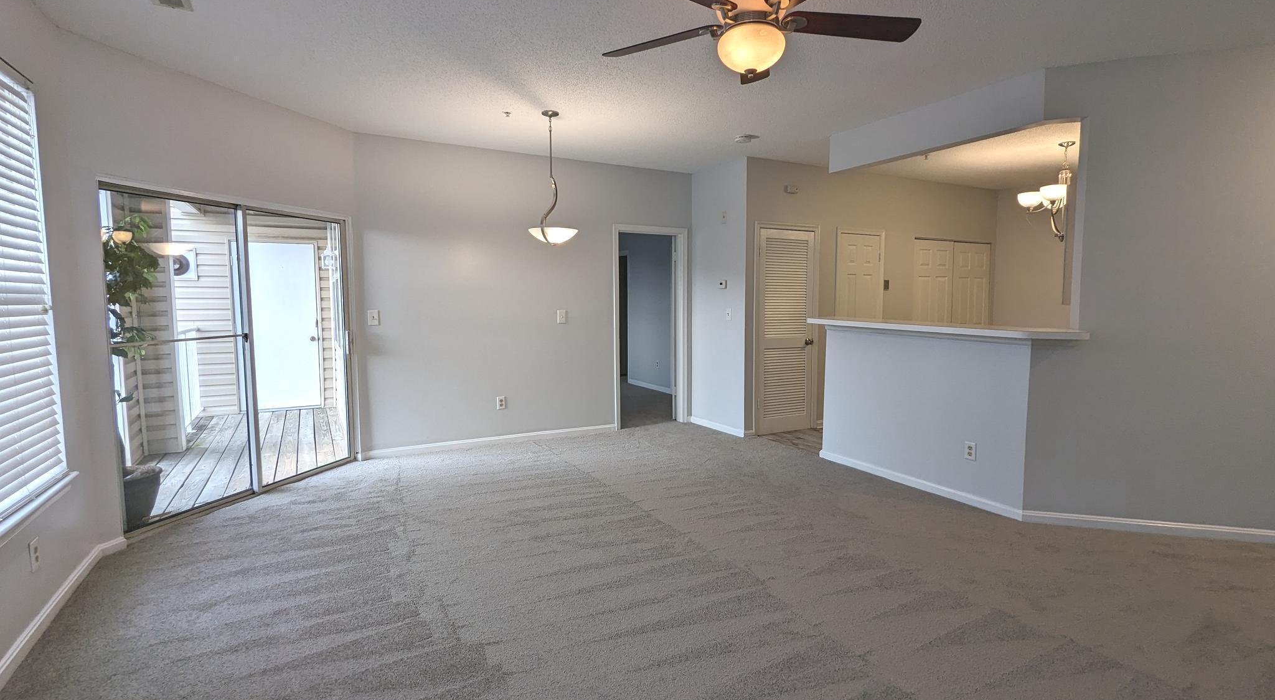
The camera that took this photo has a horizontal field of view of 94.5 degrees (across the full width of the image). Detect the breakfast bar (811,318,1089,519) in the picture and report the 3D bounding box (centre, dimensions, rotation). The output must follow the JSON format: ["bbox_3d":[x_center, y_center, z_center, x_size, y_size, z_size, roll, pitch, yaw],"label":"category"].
[{"bbox_3d":[2.135,0.413,4.361,0.500,1.180,2.040,-3,6,-28],"label":"breakfast bar"}]

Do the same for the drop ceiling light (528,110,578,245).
[{"bbox_3d":[-0.636,-1.264,4.367,0.365,0.955,0.365,0,5,0],"label":"drop ceiling light"}]

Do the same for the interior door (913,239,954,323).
[{"bbox_3d":[3.515,-0.271,7.059,0.730,2.040,0.045,-3,6,-28],"label":"interior door"}]

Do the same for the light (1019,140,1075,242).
[{"bbox_3d":[3.768,-1.387,5.209,0.660,0.850,0.660,-3,6,-28],"label":"light"}]

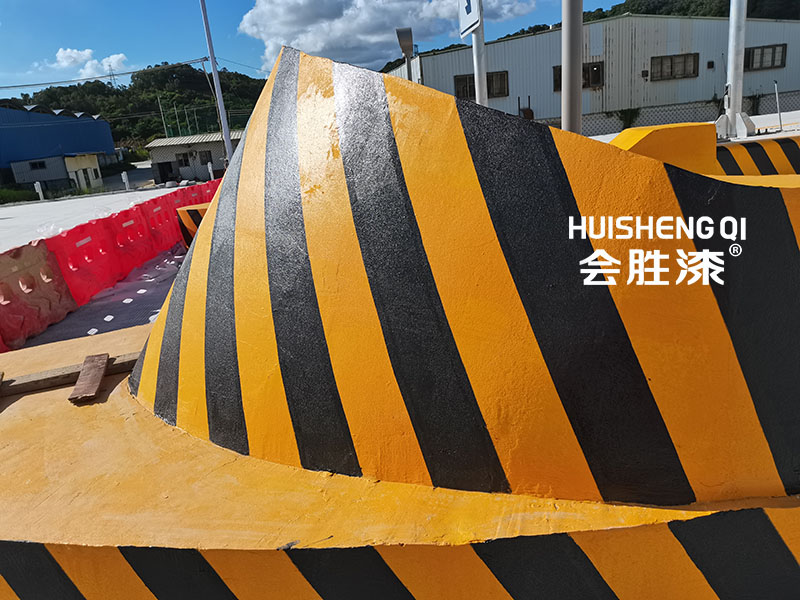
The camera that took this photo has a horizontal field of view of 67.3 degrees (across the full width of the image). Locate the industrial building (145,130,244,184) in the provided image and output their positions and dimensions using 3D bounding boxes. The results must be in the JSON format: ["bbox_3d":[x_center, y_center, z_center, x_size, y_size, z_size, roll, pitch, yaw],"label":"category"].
[{"bbox_3d":[-14.097,-11.565,47.922,9.500,3.500,5.500,-6,17,0],"label":"industrial building"}]

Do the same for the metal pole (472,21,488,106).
[{"bbox_3d":[0.834,-1.521,5.840,0.120,2.200,0.120,-6,17,0],"label":"metal pole"}]

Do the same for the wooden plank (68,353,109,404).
[{"bbox_3d":[-1.571,0.386,3.054,0.115,0.020,0.518,-12,21,-16],"label":"wooden plank"}]

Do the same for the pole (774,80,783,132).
[{"bbox_3d":[6.535,-3.331,10.374,0.045,0.870,0.045,-17,17,3],"label":"pole"}]

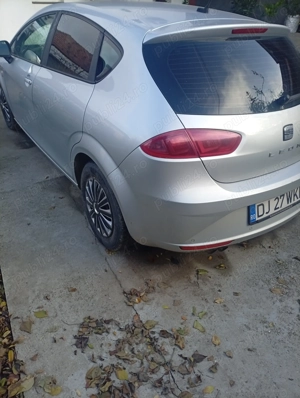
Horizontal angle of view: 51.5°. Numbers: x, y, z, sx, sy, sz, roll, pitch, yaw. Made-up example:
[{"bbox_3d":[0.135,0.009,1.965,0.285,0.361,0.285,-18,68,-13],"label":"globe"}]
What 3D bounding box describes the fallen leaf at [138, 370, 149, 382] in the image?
[{"bbox_3d":[-0.029,0.824,1.445,0.045,0.015,0.056,0,31,-2],"label":"fallen leaf"}]

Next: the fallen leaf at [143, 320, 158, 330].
[{"bbox_3d":[0.001,0.674,1.677,0.052,0.012,0.071,25,38,33],"label":"fallen leaf"}]

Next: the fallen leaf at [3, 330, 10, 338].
[{"bbox_3d":[-0.751,0.705,1.632,0.038,0.015,0.026,-20,40,-32],"label":"fallen leaf"}]

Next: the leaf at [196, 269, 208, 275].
[{"bbox_3d":[0.341,0.475,2.037,0.071,0.020,0.058,-12,33,-20],"label":"leaf"}]

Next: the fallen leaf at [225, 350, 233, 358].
[{"bbox_3d":[0.391,0.769,1.542,0.031,0.012,0.042,-13,34,-23],"label":"fallen leaf"}]

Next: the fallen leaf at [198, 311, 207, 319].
[{"bbox_3d":[0.291,0.649,1.749,0.030,0.015,0.063,23,37,32],"label":"fallen leaf"}]

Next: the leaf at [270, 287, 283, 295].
[{"bbox_3d":[0.771,0.564,1.906,0.067,0.012,0.044,0,31,-3],"label":"leaf"}]

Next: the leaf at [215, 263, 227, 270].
[{"bbox_3d":[0.474,0.461,2.098,0.078,0.018,0.049,-13,36,-25],"label":"leaf"}]

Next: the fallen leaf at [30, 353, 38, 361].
[{"bbox_3d":[-0.565,0.770,1.515,0.028,0.012,0.033,2,33,-3],"label":"fallen leaf"}]

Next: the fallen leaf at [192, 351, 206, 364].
[{"bbox_3d":[0.240,0.781,1.528,0.056,0.015,0.061,24,38,33],"label":"fallen leaf"}]

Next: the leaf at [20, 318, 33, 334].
[{"bbox_3d":[-0.650,0.675,1.635,0.060,0.014,0.095,-9,33,-18],"label":"leaf"}]

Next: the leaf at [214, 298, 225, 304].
[{"bbox_3d":[0.411,0.602,1.832,0.060,0.015,0.035,-13,34,-23],"label":"leaf"}]

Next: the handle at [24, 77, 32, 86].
[{"bbox_3d":[-1.029,-1.001,2.645,0.042,0.055,0.180,-18,36,-29],"label":"handle"}]

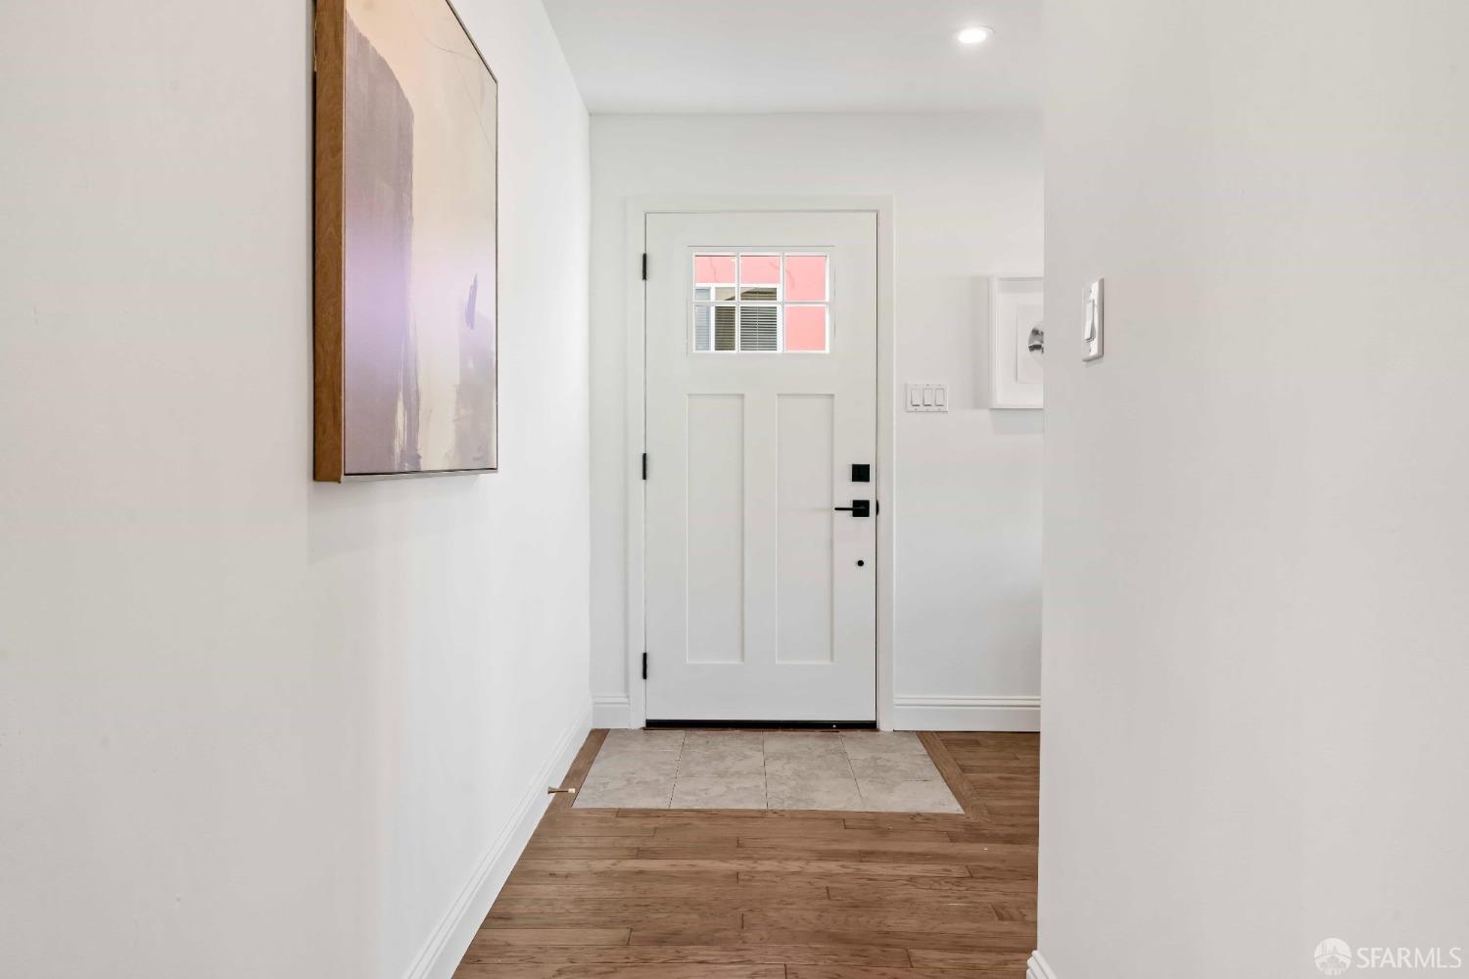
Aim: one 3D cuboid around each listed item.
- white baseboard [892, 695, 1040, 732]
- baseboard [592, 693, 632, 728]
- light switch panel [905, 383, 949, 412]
[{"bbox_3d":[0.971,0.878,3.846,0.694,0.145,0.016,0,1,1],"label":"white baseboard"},{"bbox_3d":[-0.483,0.877,3.872,0.152,0.138,0.016,0,1,1],"label":"baseboard"},{"bbox_3d":[0.751,-0.359,3.828,0.167,0.114,0.010,0,1,1],"label":"light switch panel"}]

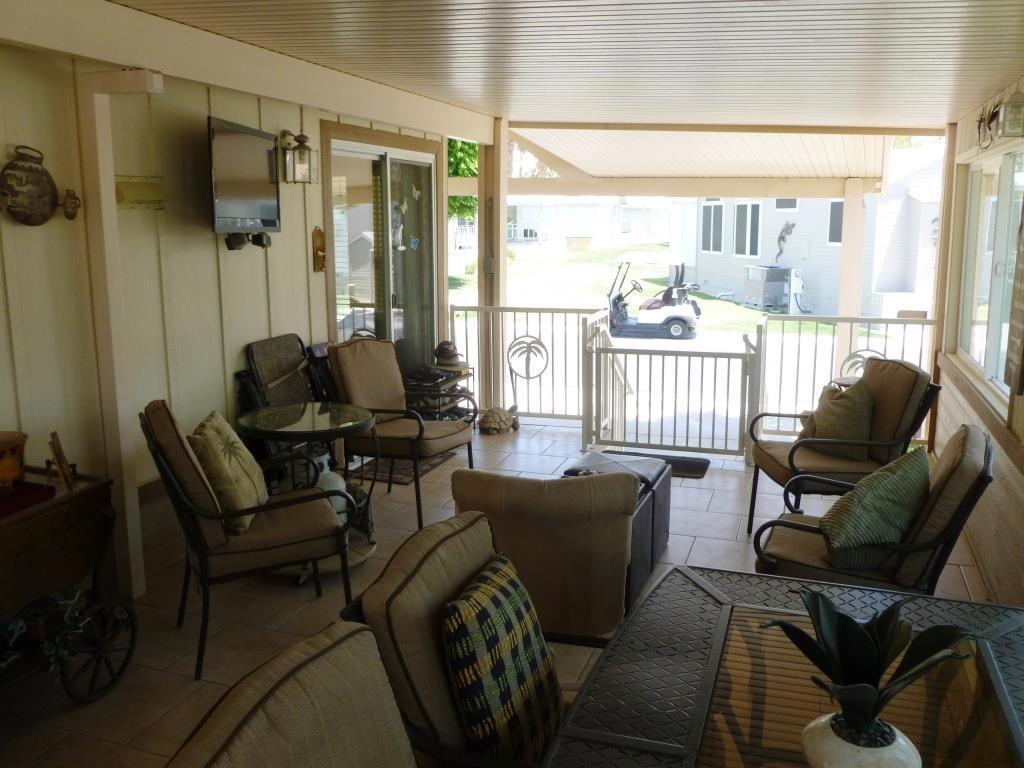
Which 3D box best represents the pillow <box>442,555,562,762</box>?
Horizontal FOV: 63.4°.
[{"bbox_3d":[-0.028,0.611,1.909,0.140,0.364,0.326,-15,2,31],"label":"pillow"}]

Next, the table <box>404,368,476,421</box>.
[{"bbox_3d":[-0.557,0.158,6.382,0.333,0.488,0.620,4,11,21],"label":"table"}]

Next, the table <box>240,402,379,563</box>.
[{"bbox_3d":[-0.955,0.477,3.842,0.659,0.682,0.659,0,10,0],"label":"table"}]

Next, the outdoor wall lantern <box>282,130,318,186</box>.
[{"bbox_3d":[-1.180,-1.272,4.683,0.209,0.305,0.186,4,11,21],"label":"outdoor wall lantern"}]

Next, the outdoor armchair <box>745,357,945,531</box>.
[{"bbox_3d":[1.548,0.366,3.948,0.705,0.953,0.605,0,10,-1],"label":"outdoor armchair"}]

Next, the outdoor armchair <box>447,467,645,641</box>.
[{"bbox_3d":[0.175,0.618,3.266,0.628,0.705,0.620,2,11,10],"label":"outdoor armchair"}]

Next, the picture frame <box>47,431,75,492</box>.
[{"bbox_3d":[-1.534,0.263,2.814,0.046,0.198,0.155,-17,16,-21],"label":"picture frame"}]

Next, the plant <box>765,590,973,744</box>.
[{"bbox_3d":[0.509,0.398,1.182,0.302,0.217,0.256,0,10,0],"label":"plant"}]

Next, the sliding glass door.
[{"bbox_3d":[-0.863,-0.613,5.964,0.101,2.077,1.488,4,11,21],"label":"sliding glass door"}]

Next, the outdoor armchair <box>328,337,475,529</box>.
[{"bbox_3d":[-0.633,0.223,4.648,0.729,0.984,0.605,5,12,26],"label":"outdoor armchair"}]

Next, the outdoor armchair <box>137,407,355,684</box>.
[{"bbox_3d":[-0.997,0.498,3.126,0.729,0.992,0.605,-5,12,-26],"label":"outdoor armchair"}]

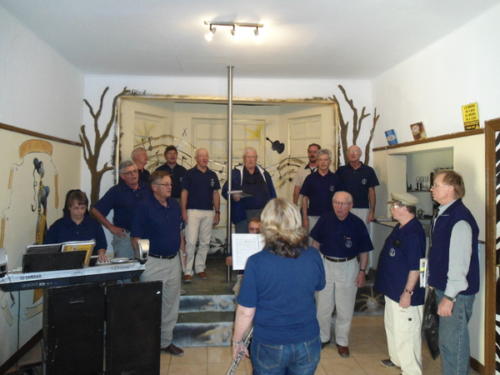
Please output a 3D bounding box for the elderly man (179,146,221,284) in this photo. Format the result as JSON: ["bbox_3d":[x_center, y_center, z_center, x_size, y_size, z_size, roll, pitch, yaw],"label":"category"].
[{"bbox_3d":[-0.637,0.330,4.830,0.500,1.690,0.360,0,1,-9],"label":"elderly man"}]

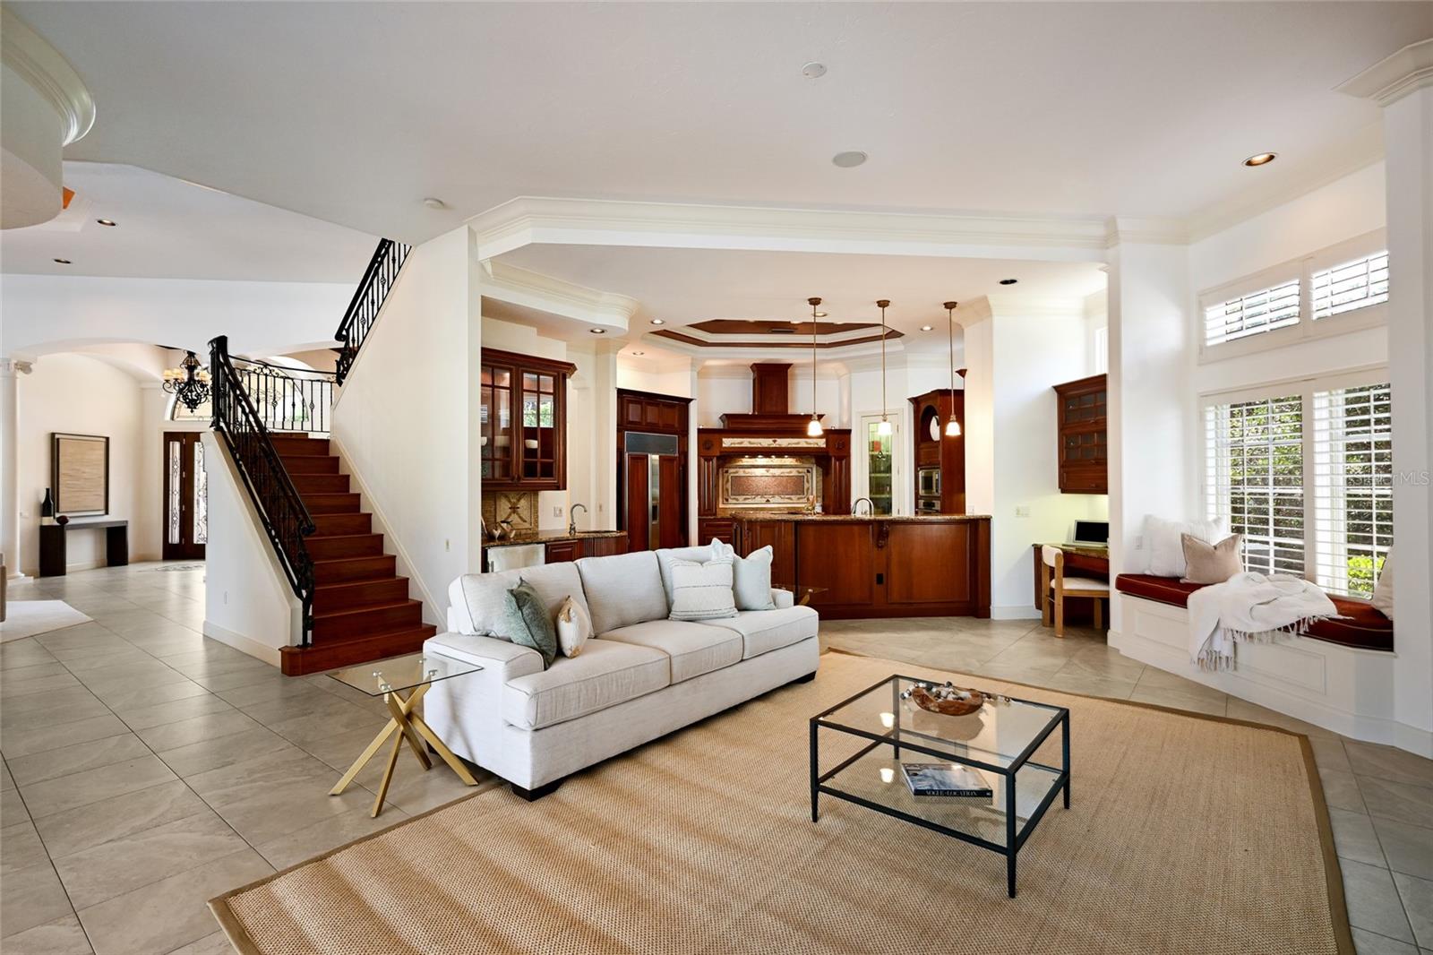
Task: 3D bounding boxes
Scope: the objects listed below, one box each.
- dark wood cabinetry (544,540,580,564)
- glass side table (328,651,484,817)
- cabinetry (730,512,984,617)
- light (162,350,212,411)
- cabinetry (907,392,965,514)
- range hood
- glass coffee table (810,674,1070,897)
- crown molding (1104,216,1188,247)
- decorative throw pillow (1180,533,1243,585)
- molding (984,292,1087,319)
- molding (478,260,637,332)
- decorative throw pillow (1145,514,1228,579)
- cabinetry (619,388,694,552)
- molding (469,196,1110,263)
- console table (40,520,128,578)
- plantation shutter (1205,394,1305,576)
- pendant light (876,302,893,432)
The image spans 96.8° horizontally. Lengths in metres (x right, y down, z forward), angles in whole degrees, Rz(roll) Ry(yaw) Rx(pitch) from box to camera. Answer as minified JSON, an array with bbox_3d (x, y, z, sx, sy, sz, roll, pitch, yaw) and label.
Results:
[{"bbox_3d":[-1.740,1.065,6.460,0.580,0.880,0.430,0,-1,39],"label":"dark wood cabinetry"},{"bbox_3d":[-1.465,1.197,3.010,0.480,0.560,0.500,0,-1,38],"label":"glass side table"},{"bbox_3d":[1.505,0.927,7.010,2.700,1.070,1.100,0,-1,0],"label":"cabinetry"},{"bbox_3d":[-8.938,-1.649,10.850,0.780,1.050,0.780,0,0,-5],"label":"light"},{"bbox_3d":[3.091,0.200,8.398,0.700,2.540,0.900,0,-1,0],"label":"cabinetry"},{"bbox_3d":[0.879,-1.260,10.100,1.720,1.090,0.500,0,0,-5],"label":"range hood"},{"bbox_3d":[0.951,1.206,2.678,0.792,0.420,0.804,-1,-1,41],"label":"glass coffee table"},{"bbox_3d":[3.449,-1.961,5.083,0.640,0.180,0.180,0,-1,0],"label":"crown molding"},{"bbox_3d":[3.929,0.648,5.050,0.450,0.420,0.160,0,-17,12],"label":"decorative throw pillow"},{"bbox_3d":[3.364,-1.813,6.700,1.050,0.250,0.150,0,0,-7],"label":"molding"},{"bbox_3d":[-1.407,-1.620,5.831,0.220,0.280,1.700,-1,-1,39],"label":"molding"},{"bbox_3d":[3.643,0.547,4.954,0.520,0.500,0.170,-3,-15,22],"label":"decorative throw pillow"},{"bbox_3d":[-1.140,0.158,9.480,0.650,2.740,1.420,0,-1,40],"label":"cabinetry"},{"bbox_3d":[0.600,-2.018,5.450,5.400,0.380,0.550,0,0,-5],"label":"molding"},{"bbox_3d":[-10.470,1.157,10.600,0.360,0.800,1.270,0,0,-6],"label":"console table"},{"bbox_3d":[3.892,0.072,4.613,0.070,1.240,0.750,0,-1,-7],"label":"plantation shutter"},{"bbox_3d":[1.794,-1.177,6.800,0.170,1.445,0.170,0,0,-5],"label":"pendant light"}]

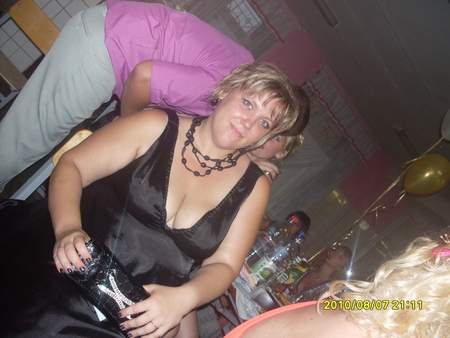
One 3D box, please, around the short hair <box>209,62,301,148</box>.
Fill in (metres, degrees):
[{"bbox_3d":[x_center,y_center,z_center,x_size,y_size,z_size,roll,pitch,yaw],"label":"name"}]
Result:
[{"bbox_3d":[0.065,-0.154,1.215,0.187,0.215,0.220,48,0,-20],"label":"short hair"}]

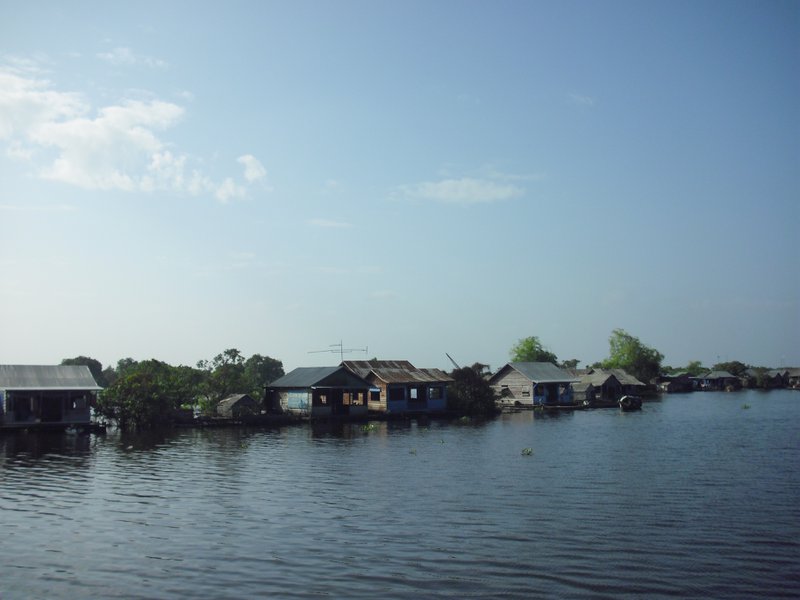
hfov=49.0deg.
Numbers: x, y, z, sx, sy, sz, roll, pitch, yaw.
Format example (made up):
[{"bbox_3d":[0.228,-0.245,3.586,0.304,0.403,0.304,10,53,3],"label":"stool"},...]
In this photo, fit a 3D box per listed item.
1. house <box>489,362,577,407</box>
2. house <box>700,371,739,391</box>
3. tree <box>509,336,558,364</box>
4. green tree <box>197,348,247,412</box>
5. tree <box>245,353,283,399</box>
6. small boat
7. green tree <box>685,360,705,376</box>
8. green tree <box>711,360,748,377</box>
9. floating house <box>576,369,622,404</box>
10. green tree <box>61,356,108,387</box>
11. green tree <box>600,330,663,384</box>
[{"bbox_3d":[12.391,7.961,82.126,6.200,4.170,5.600,4,-6,-38],"label":"house"},{"bbox_3d":[52.170,13.258,143.398,5.800,3.480,4.600,2,-5,-23],"label":"house"},{"bbox_3d":[16.066,8.168,105.685,6.200,7.550,5.800,-1,-5,9],"label":"tree"},{"bbox_3d":[-13.357,6.174,65.716,3.900,5.080,3.800,1,-5,-11],"label":"green tree"},{"bbox_3d":[-11.368,6.968,73.678,3.700,4.780,3.600,1,-5,-9],"label":"tree"},{"bbox_3d":[20.478,9.083,78.022,1.300,1.370,4.300,-3,-5,30],"label":"small boat"},{"bbox_3d":[54.129,13.789,161.414,3.900,5.330,3.700,-2,-5,18],"label":"green tree"},{"bbox_3d":[61.872,14.013,164.405,6.800,5.360,6.200,-2,-5,20],"label":"green tree"},{"bbox_3d":[20.223,8.842,88.576,3.500,3.250,4.000,4,-6,-40],"label":"floating house"},{"bbox_3d":[-26.467,7.052,73.671,4.200,4.620,4.000,2,-5,-20],"label":"green tree"},{"bbox_3d":[29.449,8.026,111.717,7.800,8.810,7.200,-1,-5,15],"label":"green tree"}]

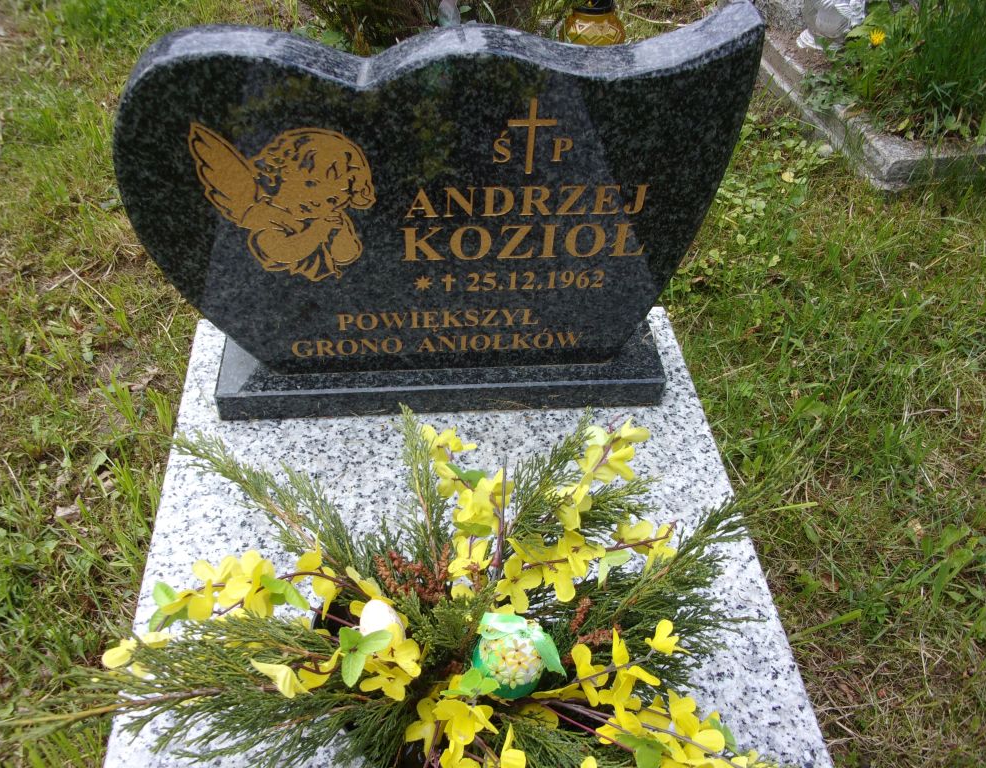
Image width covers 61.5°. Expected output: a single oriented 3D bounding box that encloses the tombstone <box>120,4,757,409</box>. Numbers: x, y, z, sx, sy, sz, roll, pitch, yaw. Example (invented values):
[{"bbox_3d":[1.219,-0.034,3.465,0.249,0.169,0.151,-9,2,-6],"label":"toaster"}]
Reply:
[{"bbox_3d":[-0.061,-0.169,0.881,0.577,0.456,0.127,-2,46,-6],"label":"tombstone"}]

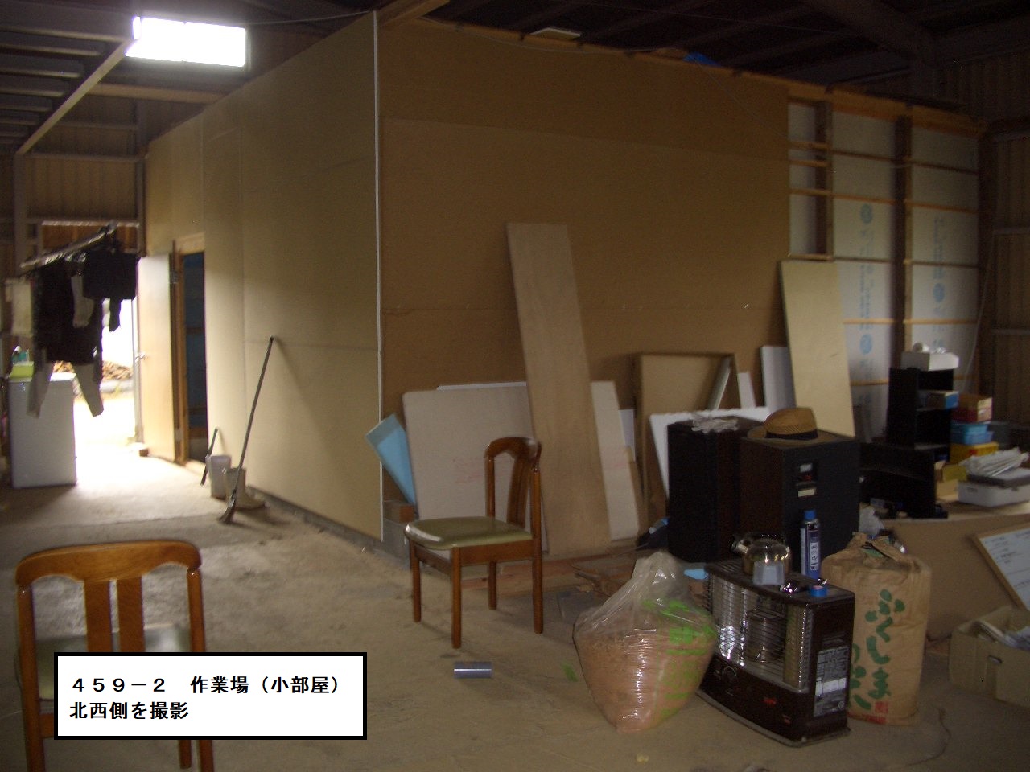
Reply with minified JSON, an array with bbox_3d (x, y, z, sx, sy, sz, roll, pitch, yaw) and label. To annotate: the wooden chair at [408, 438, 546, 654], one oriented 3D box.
[{"bbox_3d":[-0.180,0.658,4.572,0.460,0.810,0.460,-2,4,-30],"label":"wooden chair"}]

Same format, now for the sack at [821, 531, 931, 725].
[{"bbox_3d":[1.242,0.815,3.651,0.210,0.607,0.340,-3,4,-34],"label":"sack"}]

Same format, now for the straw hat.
[{"bbox_3d":[1.331,0.193,5.000,0.410,0.145,0.360,1,4,15],"label":"straw hat"}]

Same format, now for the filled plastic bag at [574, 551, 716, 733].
[{"bbox_3d":[0.450,0.837,3.615,0.480,0.570,0.450,0,4,7],"label":"filled plastic bag"}]

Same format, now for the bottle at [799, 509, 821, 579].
[{"bbox_3d":[1.044,0.567,3.680,0.067,0.275,0.067,-2,4,-29],"label":"bottle"}]

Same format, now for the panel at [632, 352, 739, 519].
[{"bbox_3d":[1.223,0.340,7.093,0.903,1.131,0.050,-2,-4,-33],"label":"panel"}]

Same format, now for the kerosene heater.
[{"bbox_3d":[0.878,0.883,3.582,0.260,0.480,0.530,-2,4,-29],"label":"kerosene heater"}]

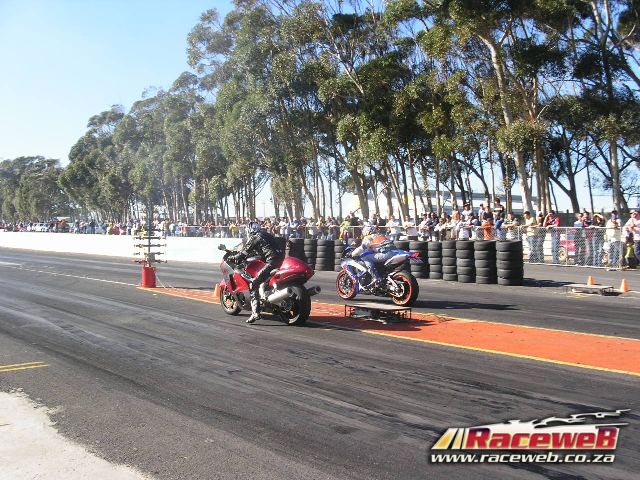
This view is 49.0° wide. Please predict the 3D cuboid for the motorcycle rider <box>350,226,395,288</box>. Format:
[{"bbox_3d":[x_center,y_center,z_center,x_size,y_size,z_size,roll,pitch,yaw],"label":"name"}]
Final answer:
[{"bbox_3d":[1.015,0.291,12.256,0.630,1.060,0.880,-1,2,-43],"label":"motorcycle rider"}]

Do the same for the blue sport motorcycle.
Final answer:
[{"bbox_3d":[1.002,0.561,12.276,0.710,1.080,2.030,-1,2,-43],"label":"blue sport motorcycle"}]

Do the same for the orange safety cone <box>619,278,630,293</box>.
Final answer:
[{"bbox_3d":[6.247,0.920,14.374,0.220,0.280,0.220,-1,2,-43],"label":"orange safety cone"}]

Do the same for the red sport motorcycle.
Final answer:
[{"bbox_3d":[-0.800,0.589,10.060,0.740,1.110,2.120,-1,2,-43],"label":"red sport motorcycle"}]

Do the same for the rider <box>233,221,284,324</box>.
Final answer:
[{"bbox_3d":[-0.845,0.445,9.988,0.680,1.400,0.930,-1,2,-43],"label":"rider"}]

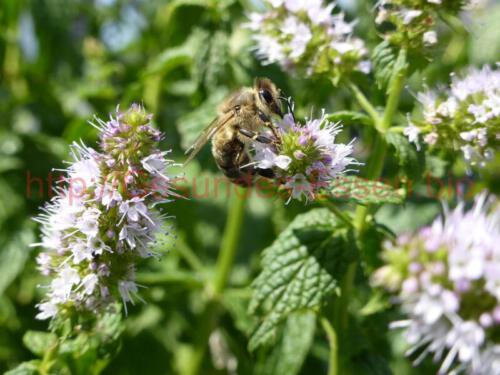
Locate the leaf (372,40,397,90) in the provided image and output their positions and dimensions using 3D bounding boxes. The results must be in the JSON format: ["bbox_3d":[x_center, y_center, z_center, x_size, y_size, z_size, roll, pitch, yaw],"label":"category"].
[{"bbox_3d":[0.019,-0.017,0.125,0.003,0.007,0.003,8,6,14],"label":"leaf"}]

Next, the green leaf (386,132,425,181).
[{"bbox_3d":[0.019,-0.004,0.108,0.004,0.007,0.003,-31,-7,-29],"label":"green leaf"}]

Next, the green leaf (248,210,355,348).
[{"bbox_3d":[0.007,0.013,0.120,0.012,0.021,0.007,31,-16,3],"label":"green leaf"}]

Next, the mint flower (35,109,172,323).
[{"bbox_3d":[-0.016,0.003,0.100,0.015,0.025,0.015,14,9,0],"label":"mint flower"}]

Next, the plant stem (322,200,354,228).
[{"bbox_3d":[0.012,0.004,0.120,0.006,0.001,0.001,39,0,-9],"label":"plant stem"}]

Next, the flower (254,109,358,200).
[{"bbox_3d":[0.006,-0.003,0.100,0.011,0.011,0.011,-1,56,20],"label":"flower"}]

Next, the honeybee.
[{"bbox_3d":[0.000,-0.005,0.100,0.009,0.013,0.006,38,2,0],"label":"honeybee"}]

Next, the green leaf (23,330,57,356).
[{"bbox_3d":[-0.029,0.021,0.121,0.004,0.003,0.002,-6,15,-1],"label":"green leaf"}]

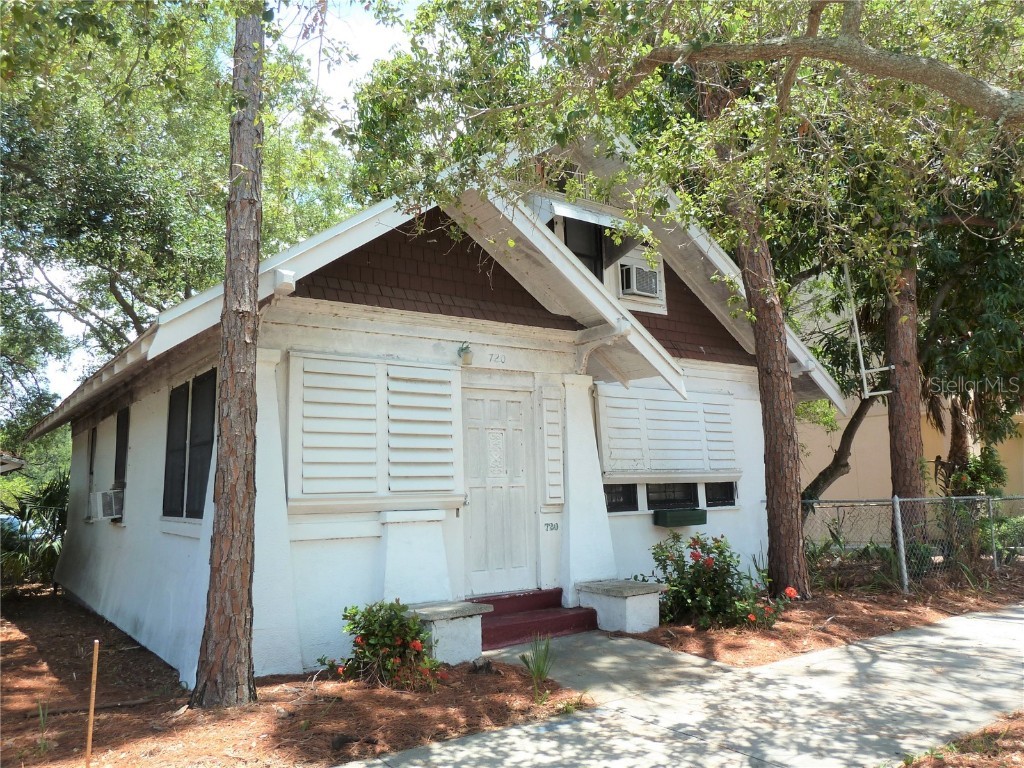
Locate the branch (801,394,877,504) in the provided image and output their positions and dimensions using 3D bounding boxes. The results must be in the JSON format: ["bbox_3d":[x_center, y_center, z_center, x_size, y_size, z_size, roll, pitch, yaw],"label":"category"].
[{"bbox_3d":[5.033,1.010,11.400,1.120,1.700,0.450,-2,-7,0],"label":"branch"}]

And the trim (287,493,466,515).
[{"bbox_3d":[-1.154,1.061,6.539,1.720,0.125,0.110,4,-10,-35],"label":"trim"}]

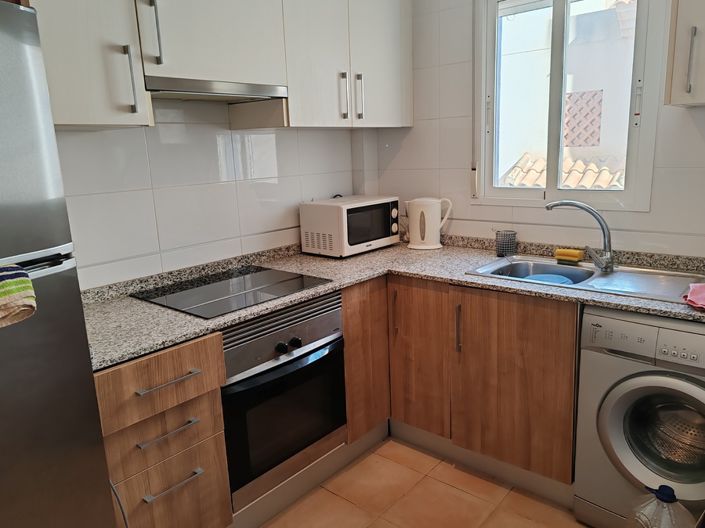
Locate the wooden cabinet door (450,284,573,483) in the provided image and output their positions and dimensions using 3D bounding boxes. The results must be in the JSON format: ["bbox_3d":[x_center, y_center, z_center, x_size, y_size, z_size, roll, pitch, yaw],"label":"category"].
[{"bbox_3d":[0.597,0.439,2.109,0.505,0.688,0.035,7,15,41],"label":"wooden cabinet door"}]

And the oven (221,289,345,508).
[{"bbox_3d":[-0.428,0.416,2.182,0.570,0.598,0.595,8,16,40],"label":"oven"}]

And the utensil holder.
[{"bbox_3d":[0.724,-0.098,2.589,0.100,0.110,0.100,8,16,40],"label":"utensil holder"}]

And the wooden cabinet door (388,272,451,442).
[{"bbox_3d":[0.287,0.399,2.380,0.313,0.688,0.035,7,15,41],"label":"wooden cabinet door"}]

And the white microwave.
[{"bbox_3d":[-0.006,-0.202,2.852,0.300,0.252,0.460,8,16,40],"label":"white microwave"}]

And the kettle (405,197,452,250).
[{"bbox_3d":[0.389,-0.208,2.824,0.250,0.247,0.150,1,13,15],"label":"kettle"}]

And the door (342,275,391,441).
[{"bbox_3d":[0.061,0.407,2.385,0.022,0.688,0.288,7,15,41],"label":"door"}]

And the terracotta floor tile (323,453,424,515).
[{"bbox_3d":[0.091,0.923,2.332,0.328,0.010,0.332,8,16,40],"label":"terracotta floor tile"}]

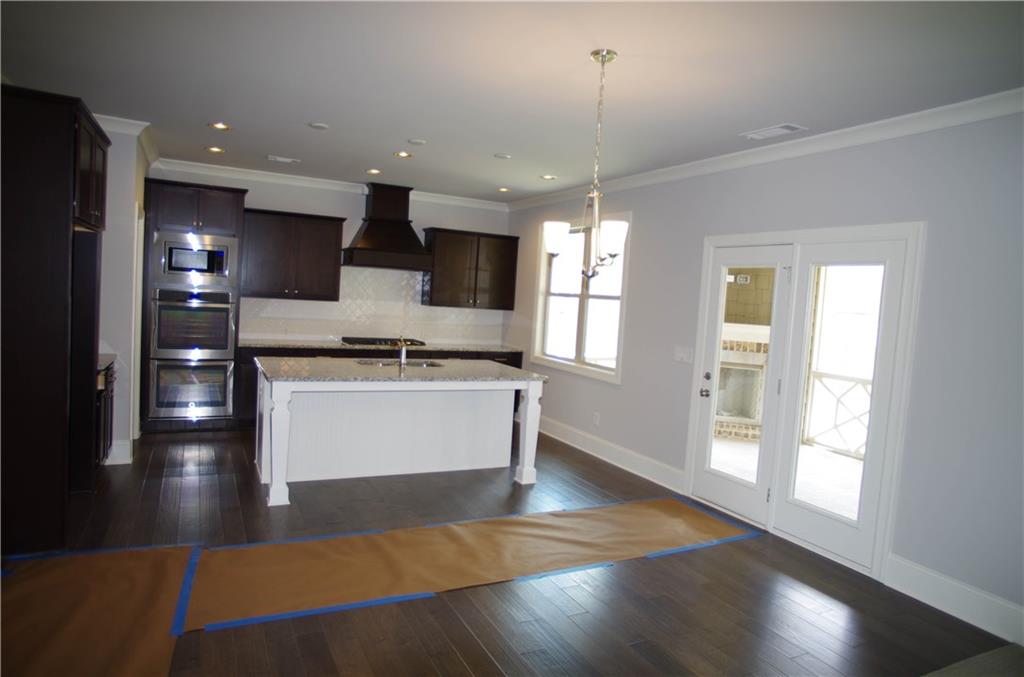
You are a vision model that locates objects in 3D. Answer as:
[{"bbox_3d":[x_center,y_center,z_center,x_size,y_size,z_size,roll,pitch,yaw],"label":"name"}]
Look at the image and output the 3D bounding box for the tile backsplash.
[{"bbox_3d":[-1.547,-0.397,7.229,3.225,0.870,0.020,2,5,-28],"label":"tile backsplash"}]

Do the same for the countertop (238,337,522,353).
[{"bbox_3d":[-1.489,0.062,7.132,3.290,0.035,0.650,2,5,-28],"label":"countertop"}]

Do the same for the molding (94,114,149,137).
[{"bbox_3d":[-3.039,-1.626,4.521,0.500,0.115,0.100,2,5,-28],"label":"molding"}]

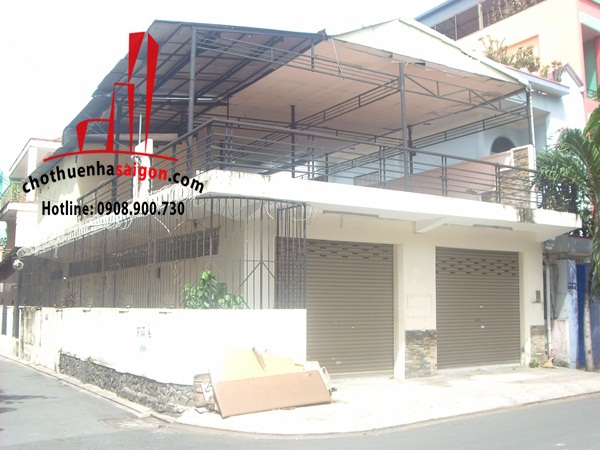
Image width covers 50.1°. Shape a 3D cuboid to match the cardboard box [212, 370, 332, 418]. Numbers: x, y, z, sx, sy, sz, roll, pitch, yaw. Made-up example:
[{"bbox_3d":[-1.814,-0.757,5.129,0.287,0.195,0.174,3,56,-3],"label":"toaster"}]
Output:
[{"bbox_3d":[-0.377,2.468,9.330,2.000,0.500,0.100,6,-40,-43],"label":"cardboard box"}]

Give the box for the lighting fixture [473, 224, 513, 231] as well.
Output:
[{"bbox_3d":[4.252,0.060,14.085,1.230,0.060,0.100,4,-8,-31],"label":"lighting fixture"}]

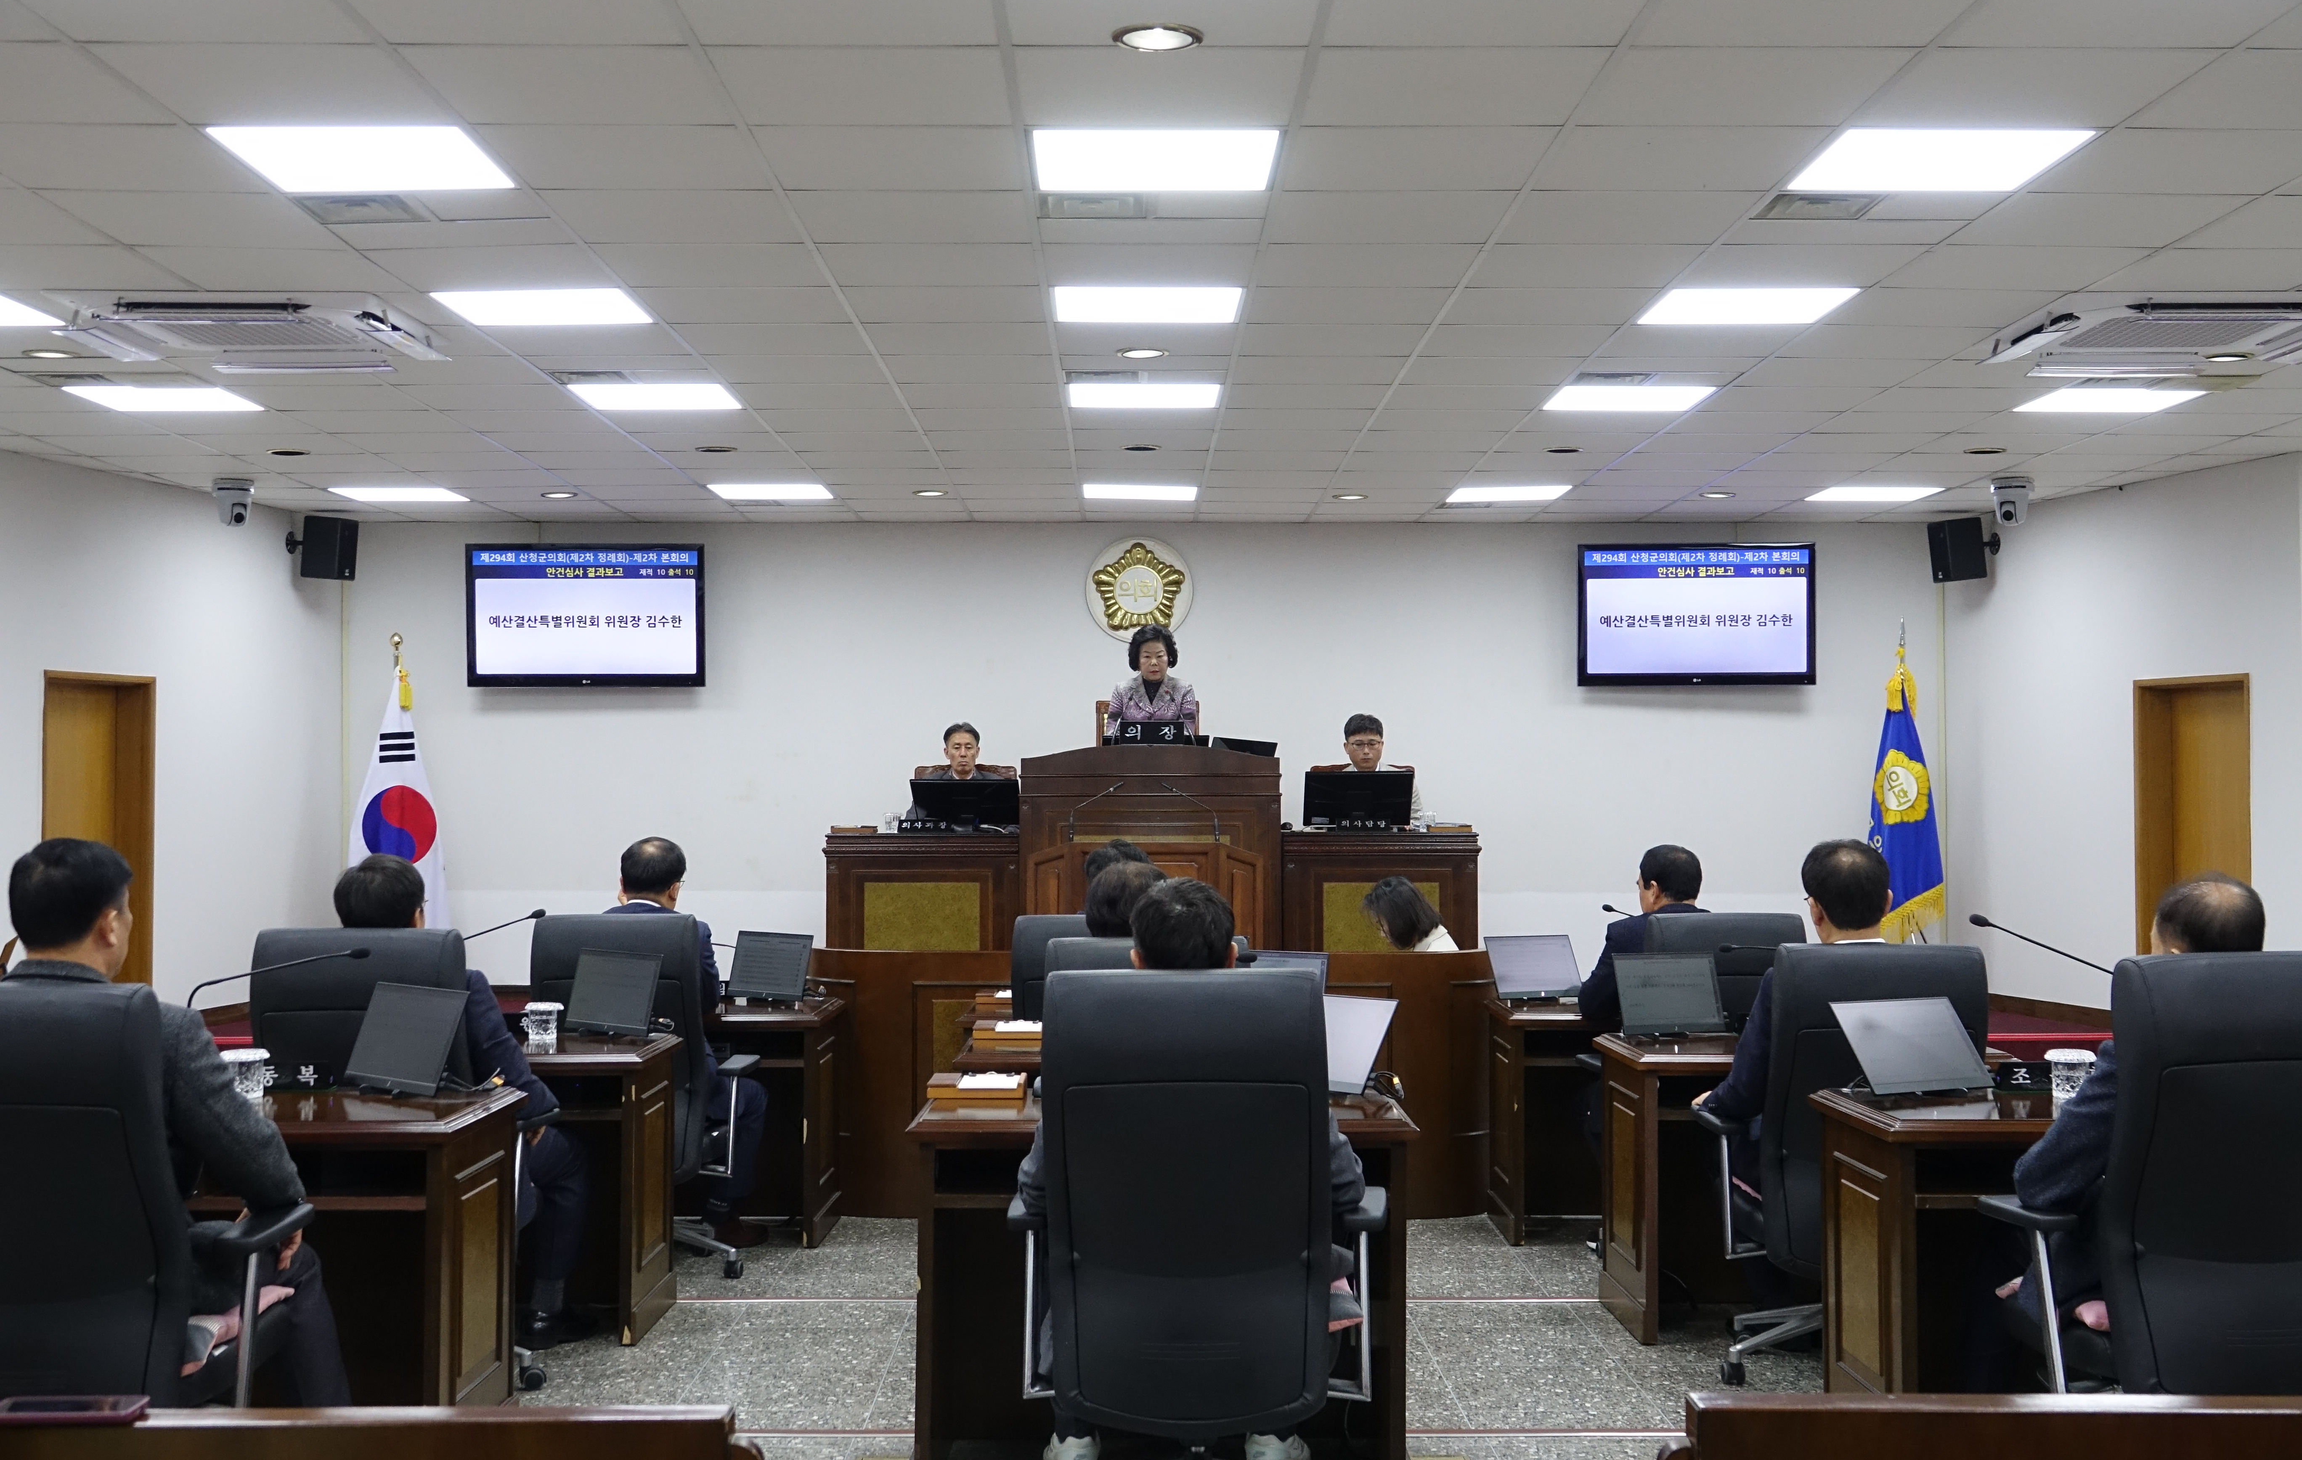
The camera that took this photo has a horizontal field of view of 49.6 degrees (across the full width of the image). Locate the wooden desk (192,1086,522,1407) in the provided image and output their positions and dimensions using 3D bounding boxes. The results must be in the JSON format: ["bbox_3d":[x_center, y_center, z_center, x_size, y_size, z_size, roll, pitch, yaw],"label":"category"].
[{"bbox_3d":[-1.866,1.154,5.149,1.005,0.752,0.610,0,-1,-1],"label":"wooden desk"}]

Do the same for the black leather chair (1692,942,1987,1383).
[{"bbox_3d":[1.722,1.051,6.077,0.690,1.090,0.680,0,-2,-3],"label":"black leather chair"}]

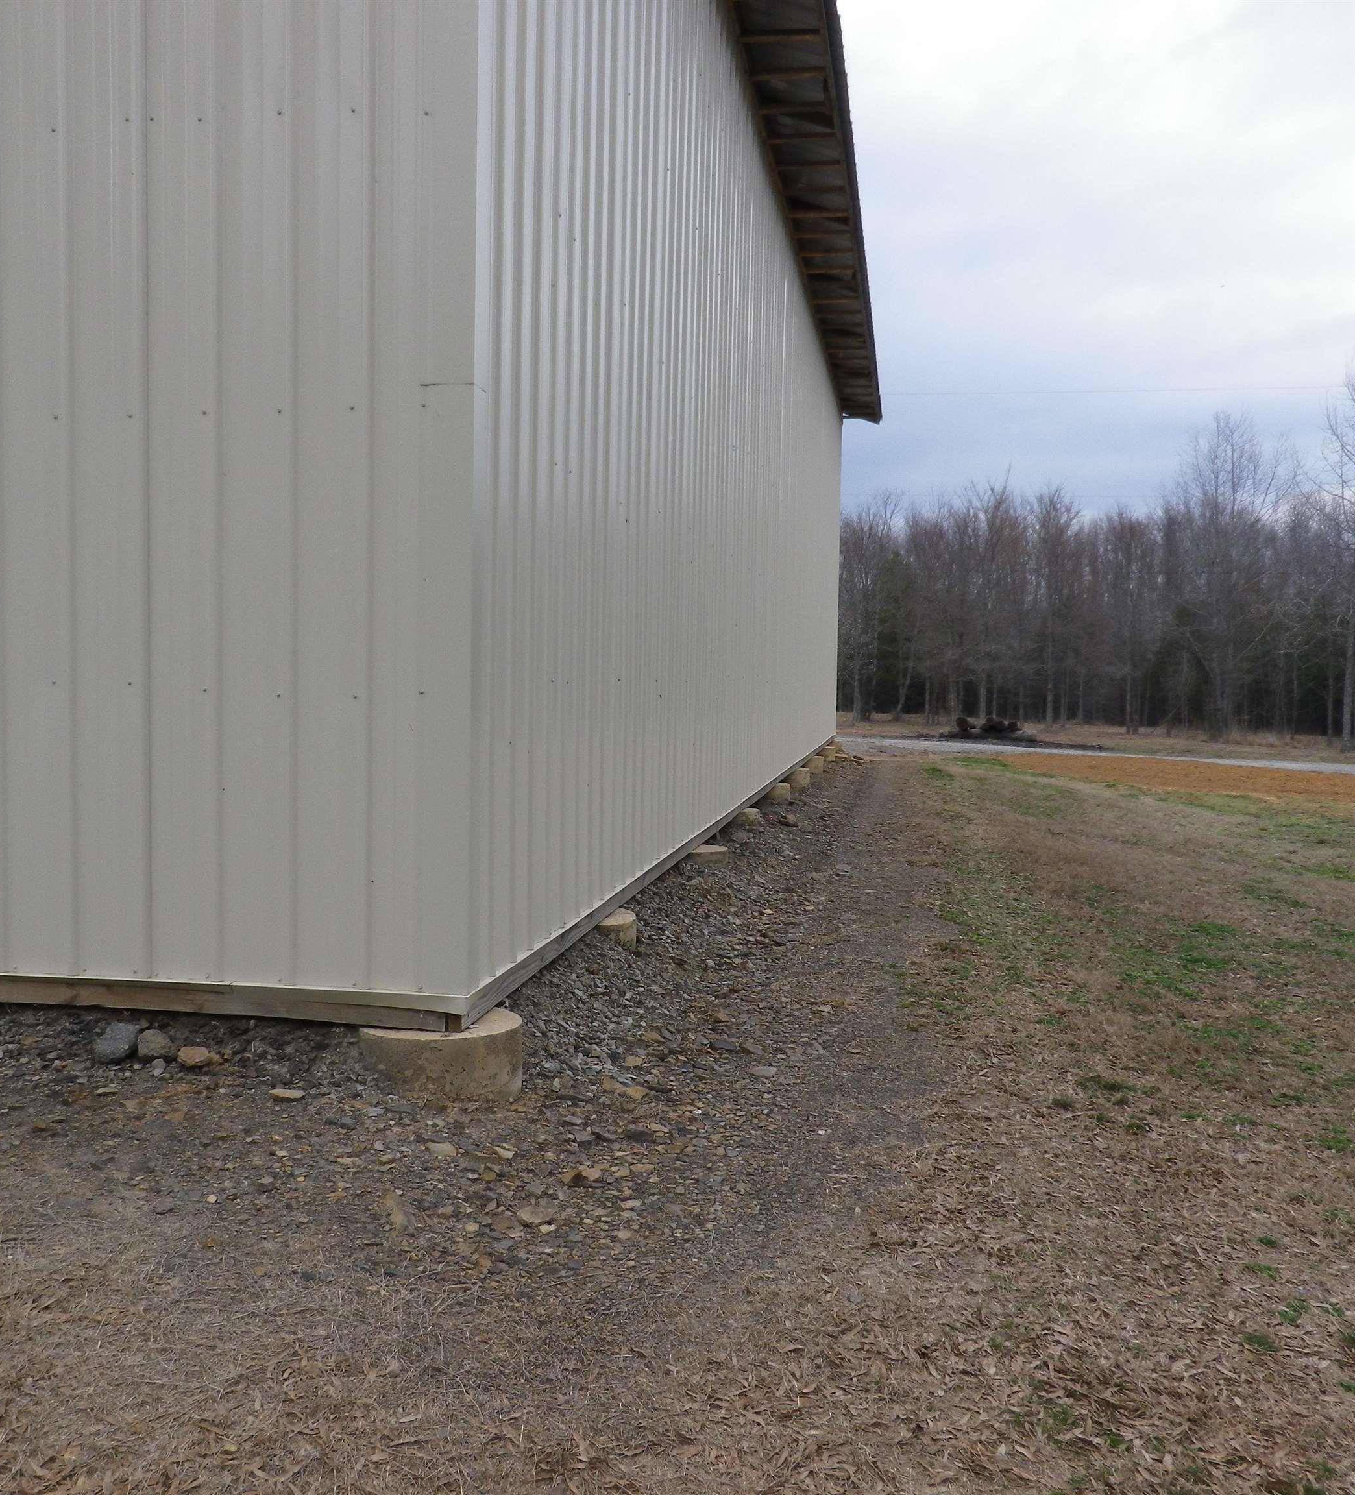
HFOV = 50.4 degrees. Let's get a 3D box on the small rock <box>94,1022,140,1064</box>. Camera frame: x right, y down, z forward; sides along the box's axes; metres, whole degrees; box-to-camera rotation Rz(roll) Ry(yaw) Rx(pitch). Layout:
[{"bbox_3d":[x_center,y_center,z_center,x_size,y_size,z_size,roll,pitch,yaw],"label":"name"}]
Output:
[{"bbox_3d":[-1.628,0.859,4.180,0.122,0.112,0.105,-1,3,-21],"label":"small rock"}]

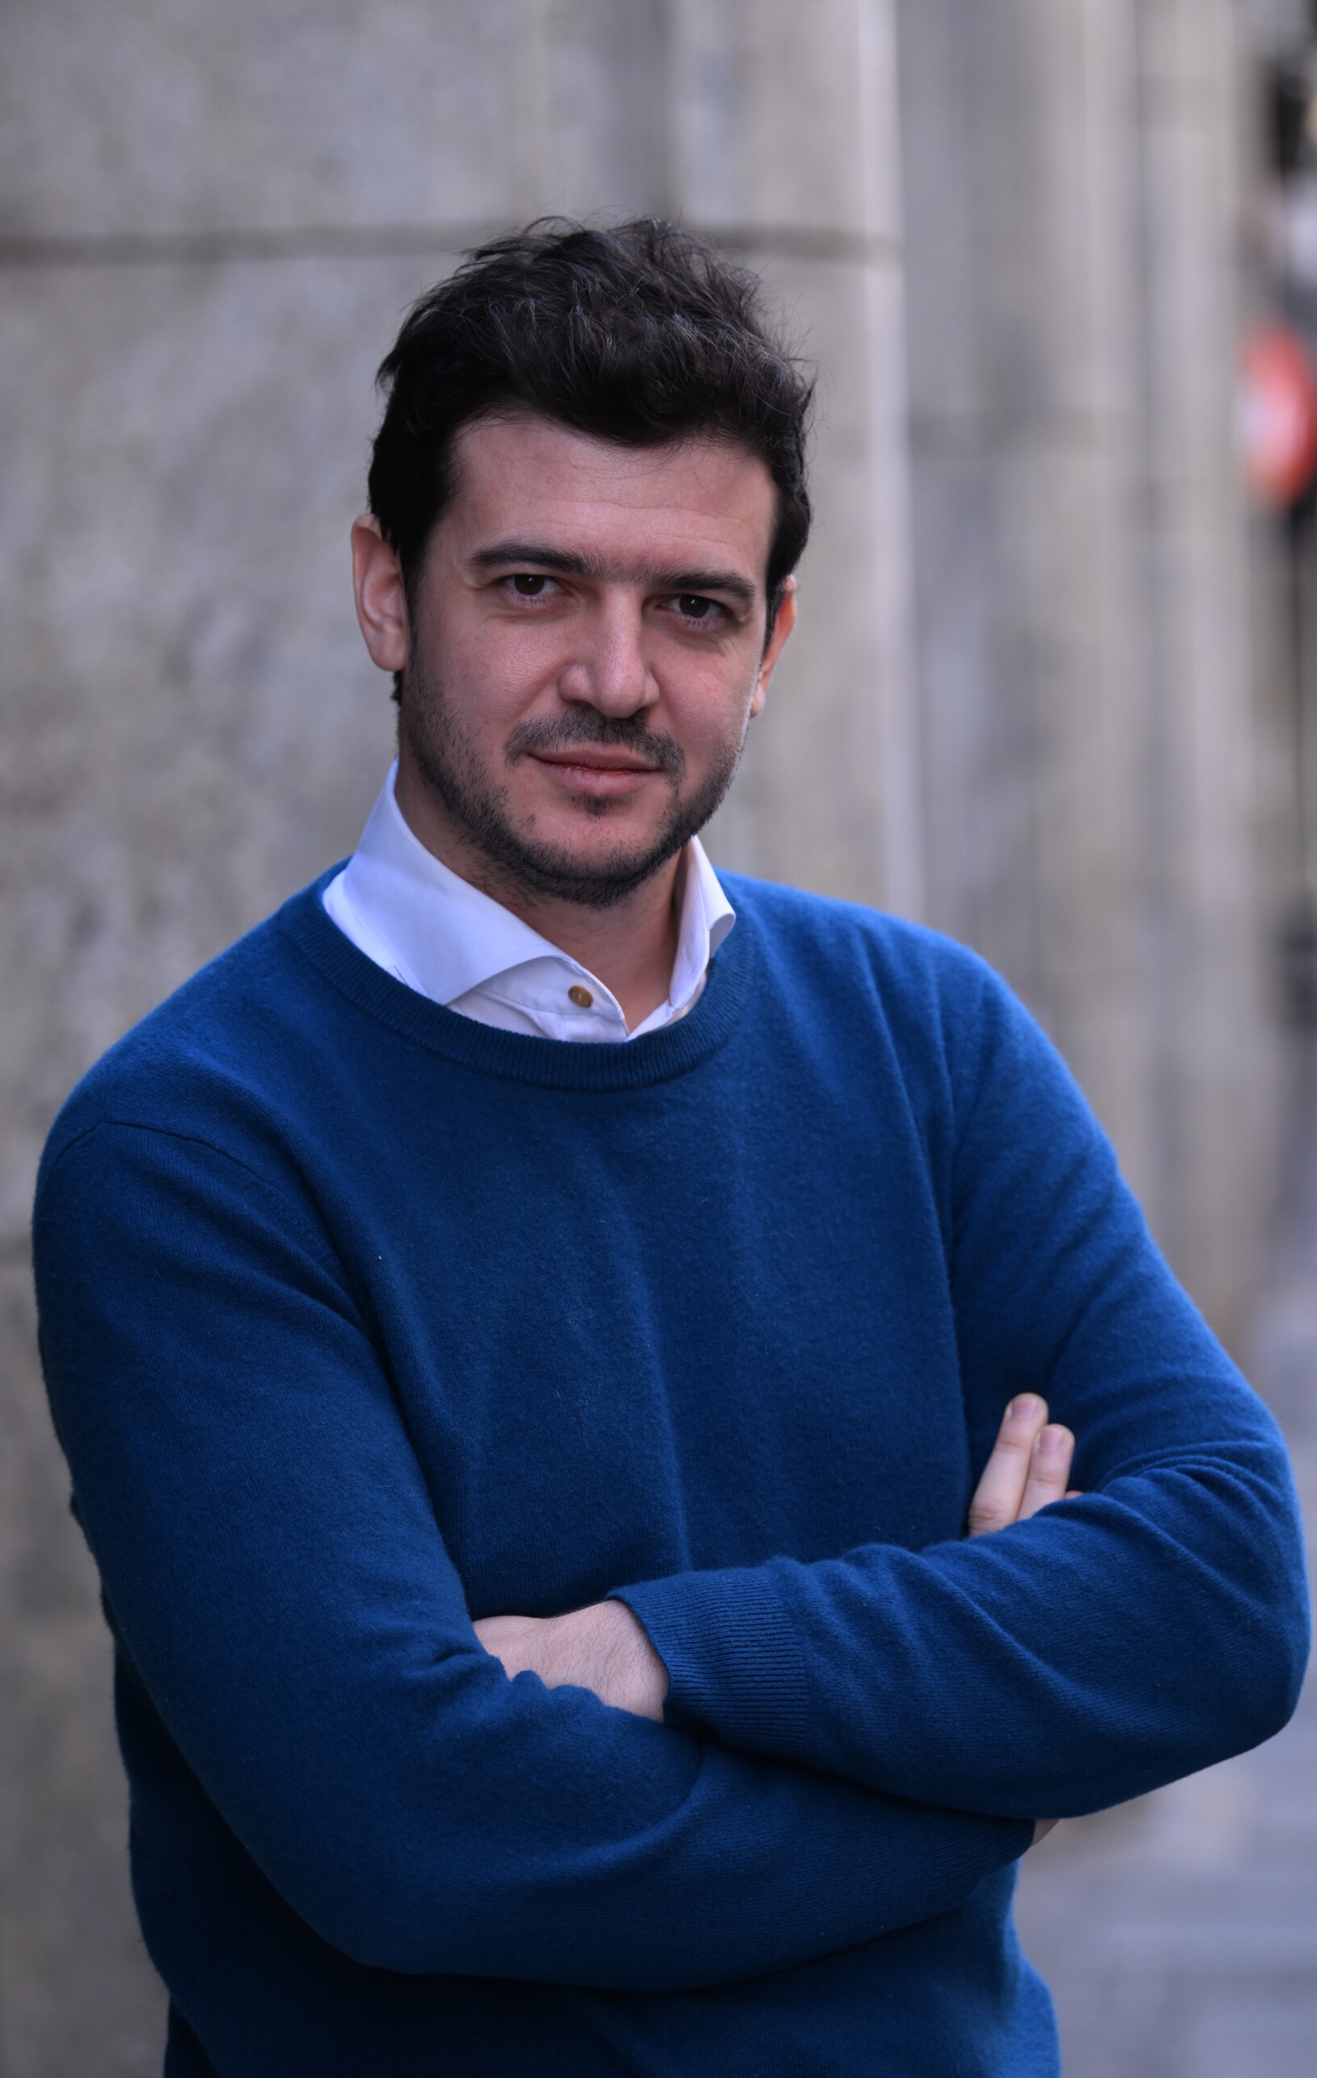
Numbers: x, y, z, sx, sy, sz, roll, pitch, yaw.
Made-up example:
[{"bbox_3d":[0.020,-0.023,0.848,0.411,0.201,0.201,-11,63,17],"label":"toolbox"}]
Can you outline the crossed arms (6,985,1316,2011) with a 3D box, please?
[{"bbox_3d":[0.004,0.161,2.870,0.475,0.375,0.300,-4,3,-27],"label":"crossed arms"}]

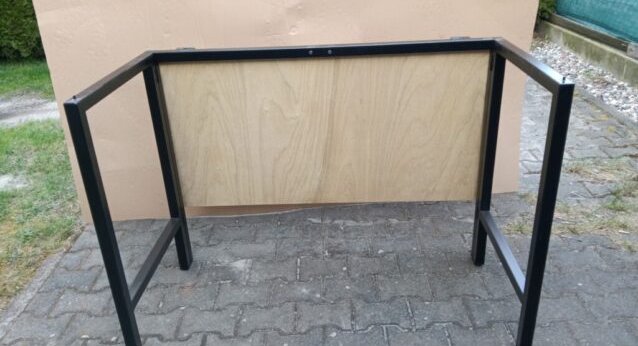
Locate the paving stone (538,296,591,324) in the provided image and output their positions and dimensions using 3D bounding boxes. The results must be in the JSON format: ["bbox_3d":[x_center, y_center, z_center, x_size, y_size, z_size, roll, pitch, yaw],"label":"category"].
[{"bbox_3d":[0.818,0.492,1.737,0.198,0.060,0.160,-3,26,1],"label":"paving stone"}]

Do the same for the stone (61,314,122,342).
[{"bbox_3d":[-0.780,0.564,1.757,0.198,0.060,0.160,-3,26,1],"label":"stone"}]

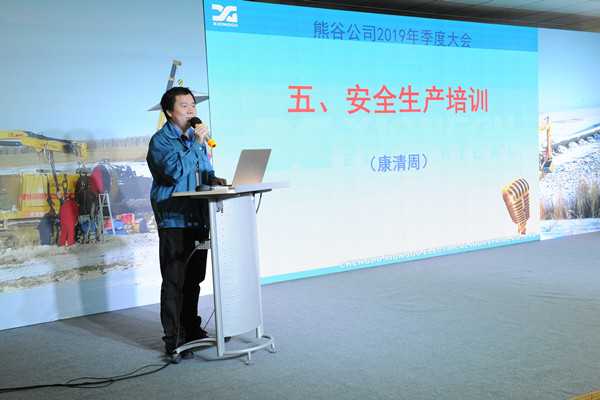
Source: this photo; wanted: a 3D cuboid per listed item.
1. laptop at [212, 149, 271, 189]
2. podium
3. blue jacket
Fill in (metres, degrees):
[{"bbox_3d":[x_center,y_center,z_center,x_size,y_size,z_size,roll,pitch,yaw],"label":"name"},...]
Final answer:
[{"bbox_3d":[-0.398,-0.194,4.593,0.300,0.245,0.355,0,5,27],"label":"laptop"},{"bbox_3d":[-0.438,0.442,4.666,0.510,1.090,0.580,0,5,30],"label":"podium"},{"bbox_3d":[-0.766,-0.152,4.739,0.380,0.690,0.490,0,5,32],"label":"blue jacket"}]

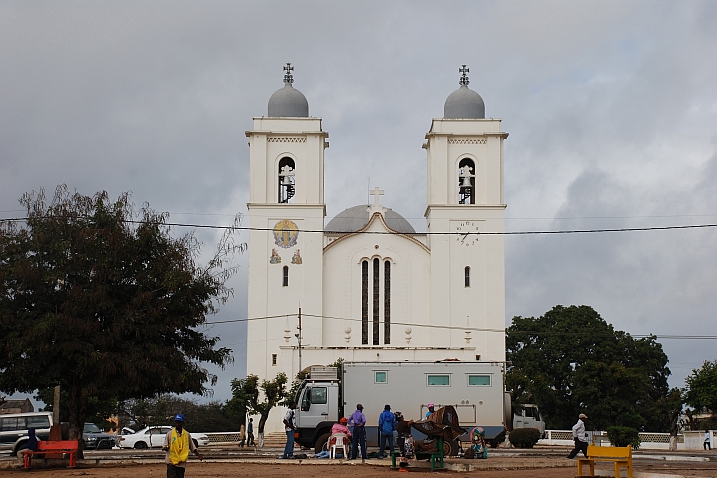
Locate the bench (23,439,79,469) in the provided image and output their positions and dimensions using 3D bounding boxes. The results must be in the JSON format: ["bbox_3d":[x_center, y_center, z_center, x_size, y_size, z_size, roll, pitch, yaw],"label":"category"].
[{"bbox_3d":[-9.261,6.476,45.000,1.530,0.819,0.550,0,-7,1],"label":"bench"}]

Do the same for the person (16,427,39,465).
[{"bbox_3d":[-9.944,6.262,45.000,0.680,1.142,0.460,1,-7,-7],"label":"person"}]

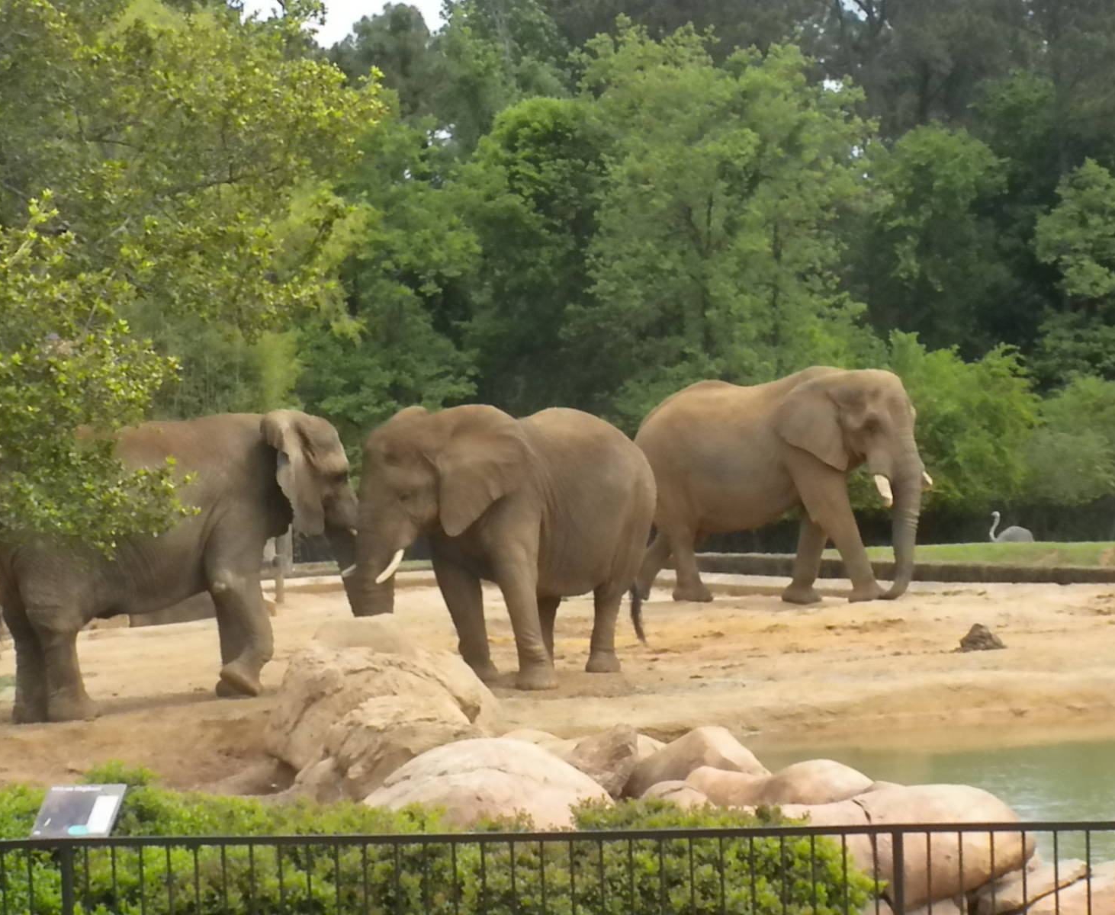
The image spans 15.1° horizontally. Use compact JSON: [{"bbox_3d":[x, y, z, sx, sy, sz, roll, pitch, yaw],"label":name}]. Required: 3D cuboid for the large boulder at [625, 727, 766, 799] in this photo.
[{"bbox_3d":[1.065,2.353,32.000,1.100,0.650,0.950,0,2,0],"label":"large boulder"}]

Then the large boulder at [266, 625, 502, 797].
[{"bbox_3d":[-1.322,1.934,31.700,1.750,1.150,1.800,0,2,0],"label":"large boulder"}]

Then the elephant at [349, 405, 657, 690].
[{"bbox_3d":[-0.523,0.804,40.000,3.400,2.600,1.500,-2,2,-42],"label":"elephant"}]

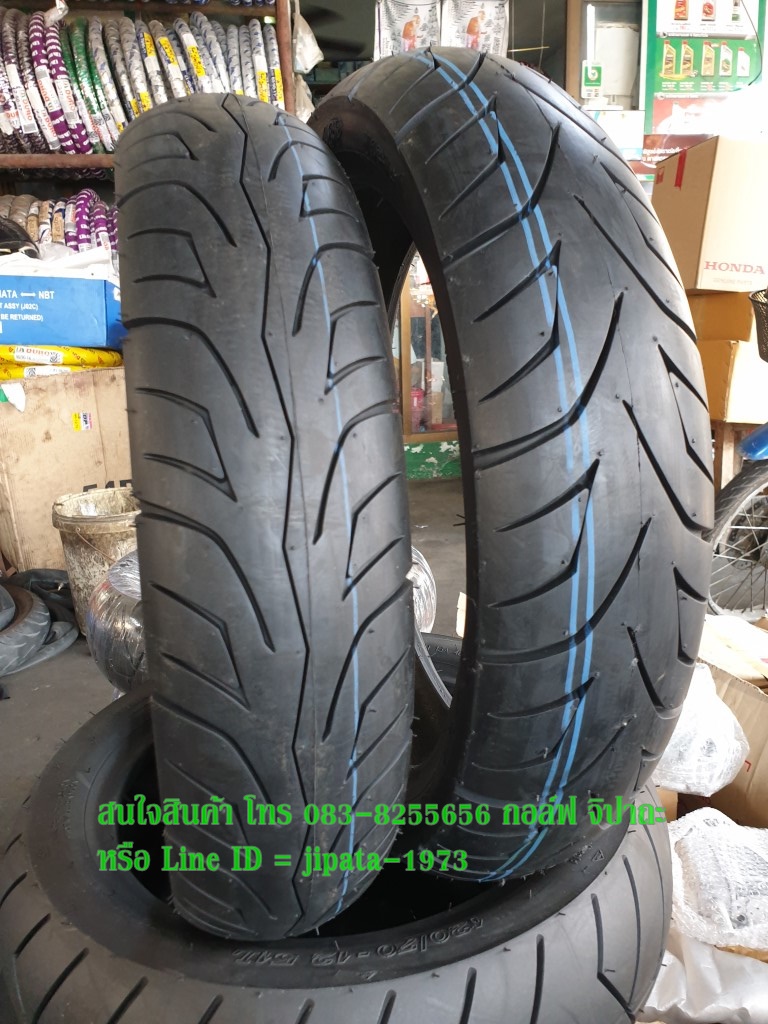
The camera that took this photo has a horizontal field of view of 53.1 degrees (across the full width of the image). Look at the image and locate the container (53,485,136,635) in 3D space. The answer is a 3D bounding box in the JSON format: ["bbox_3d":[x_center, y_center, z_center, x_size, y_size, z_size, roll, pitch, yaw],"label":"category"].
[{"bbox_3d":[-0.787,0.152,2.260,0.302,0.376,0.302,-8,17,-19],"label":"container"}]

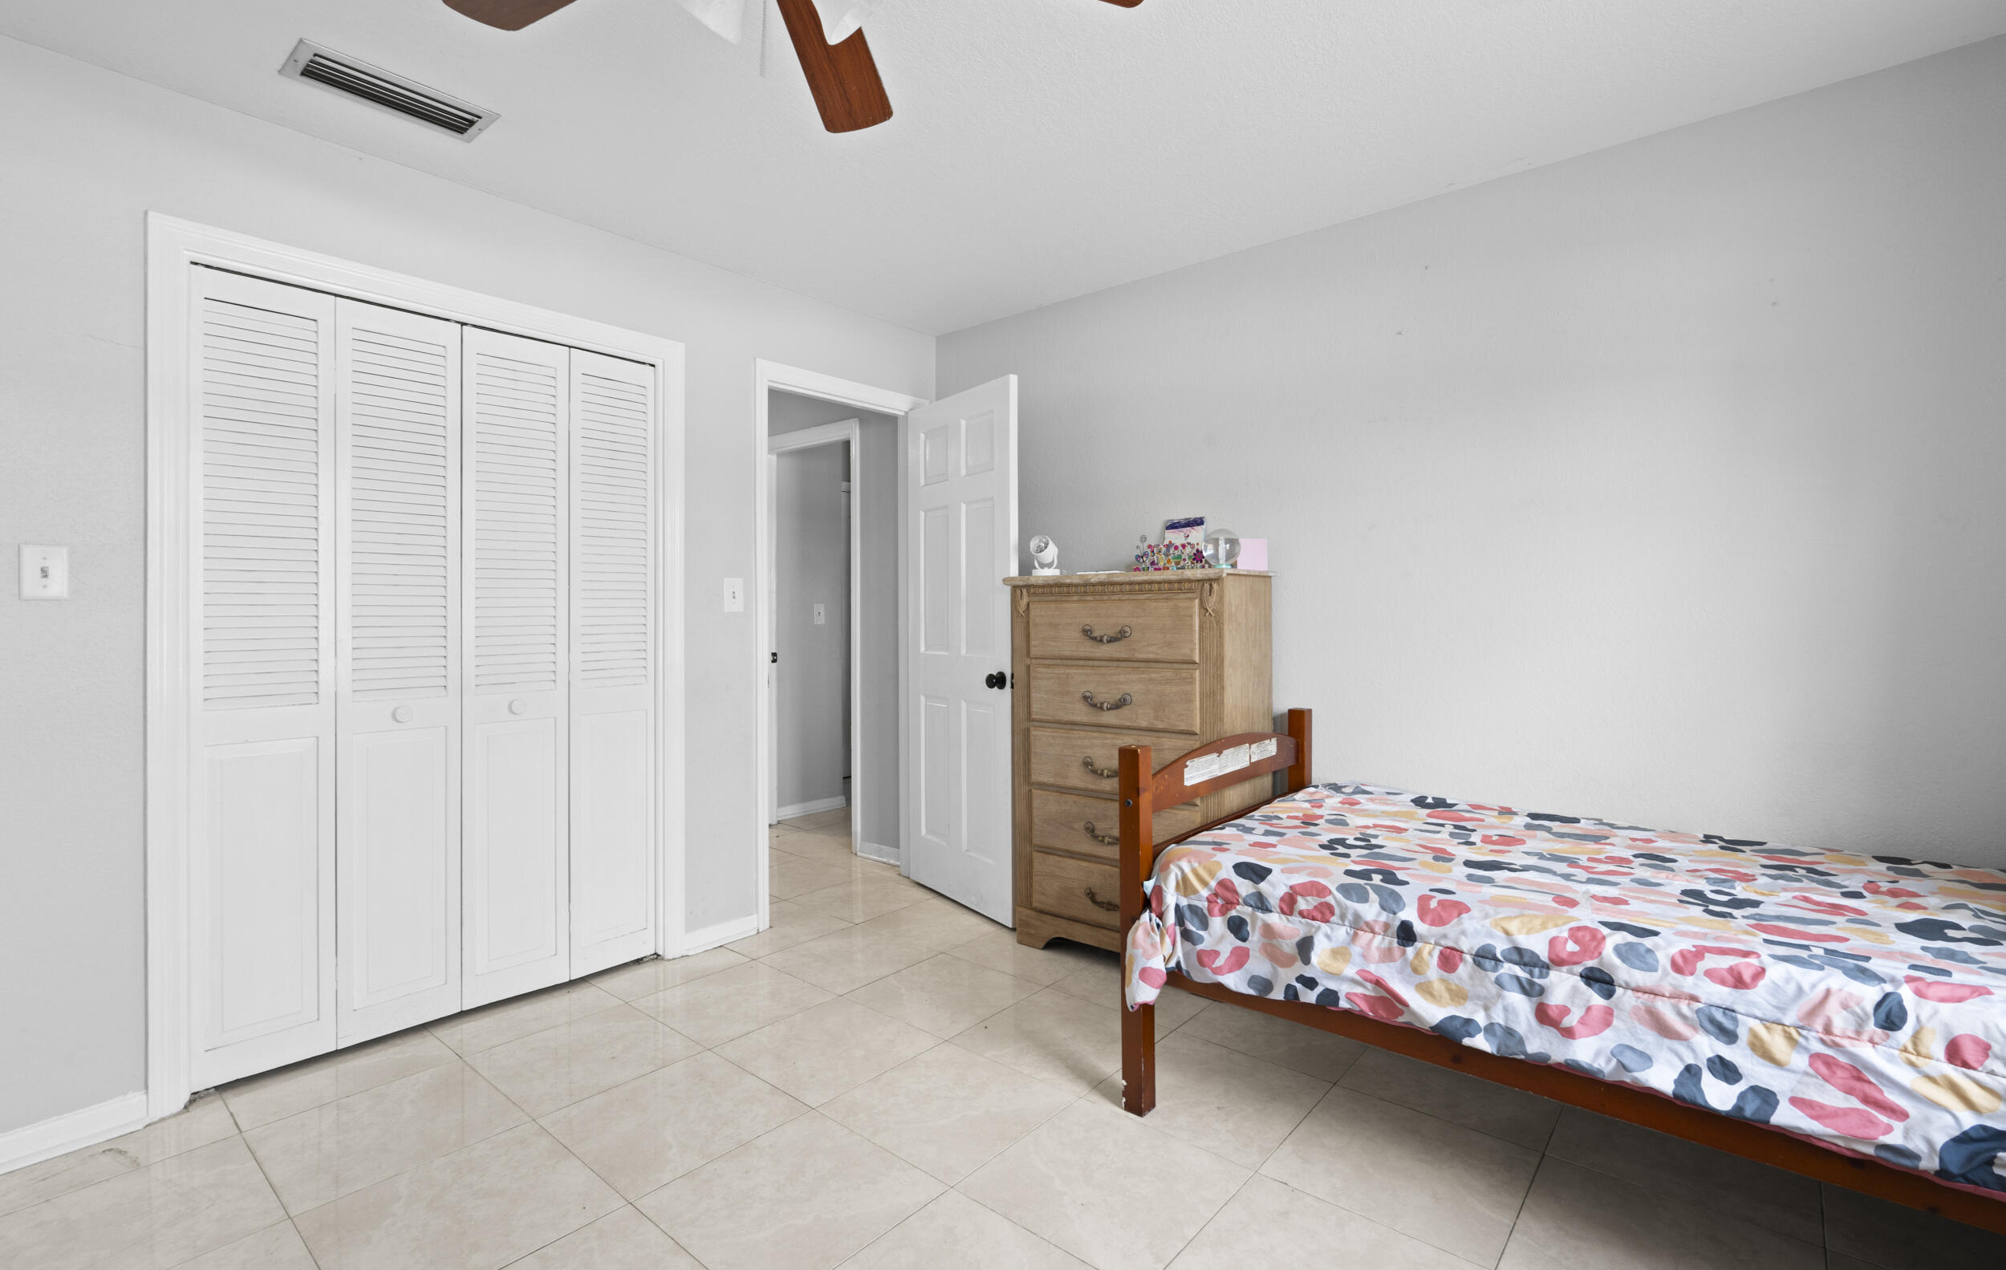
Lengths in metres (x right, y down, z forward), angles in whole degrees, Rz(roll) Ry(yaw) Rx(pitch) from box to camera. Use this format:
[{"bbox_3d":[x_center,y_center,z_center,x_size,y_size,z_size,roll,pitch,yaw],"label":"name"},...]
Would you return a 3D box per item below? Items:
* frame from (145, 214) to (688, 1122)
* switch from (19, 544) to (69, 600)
[{"bbox_3d":[-1.562,0.065,2.593,0.100,2.115,1.348,1,2,41],"label":"frame"},{"bbox_3d":[-2.080,-0.136,1.935,0.012,0.117,0.071,1,2,41],"label":"switch"}]

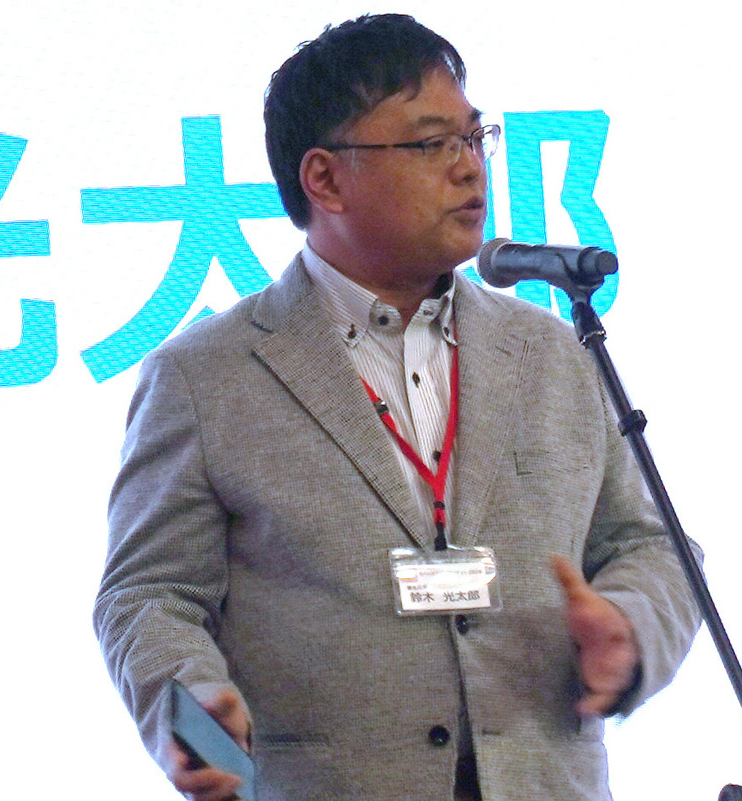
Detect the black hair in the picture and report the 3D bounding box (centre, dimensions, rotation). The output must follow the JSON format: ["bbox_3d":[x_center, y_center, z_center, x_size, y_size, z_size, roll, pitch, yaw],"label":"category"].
[{"bbox_3d":[-0.006,-0.287,1.685,0.217,0.217,0.187,-2,7,36],"label":"black hair"}]

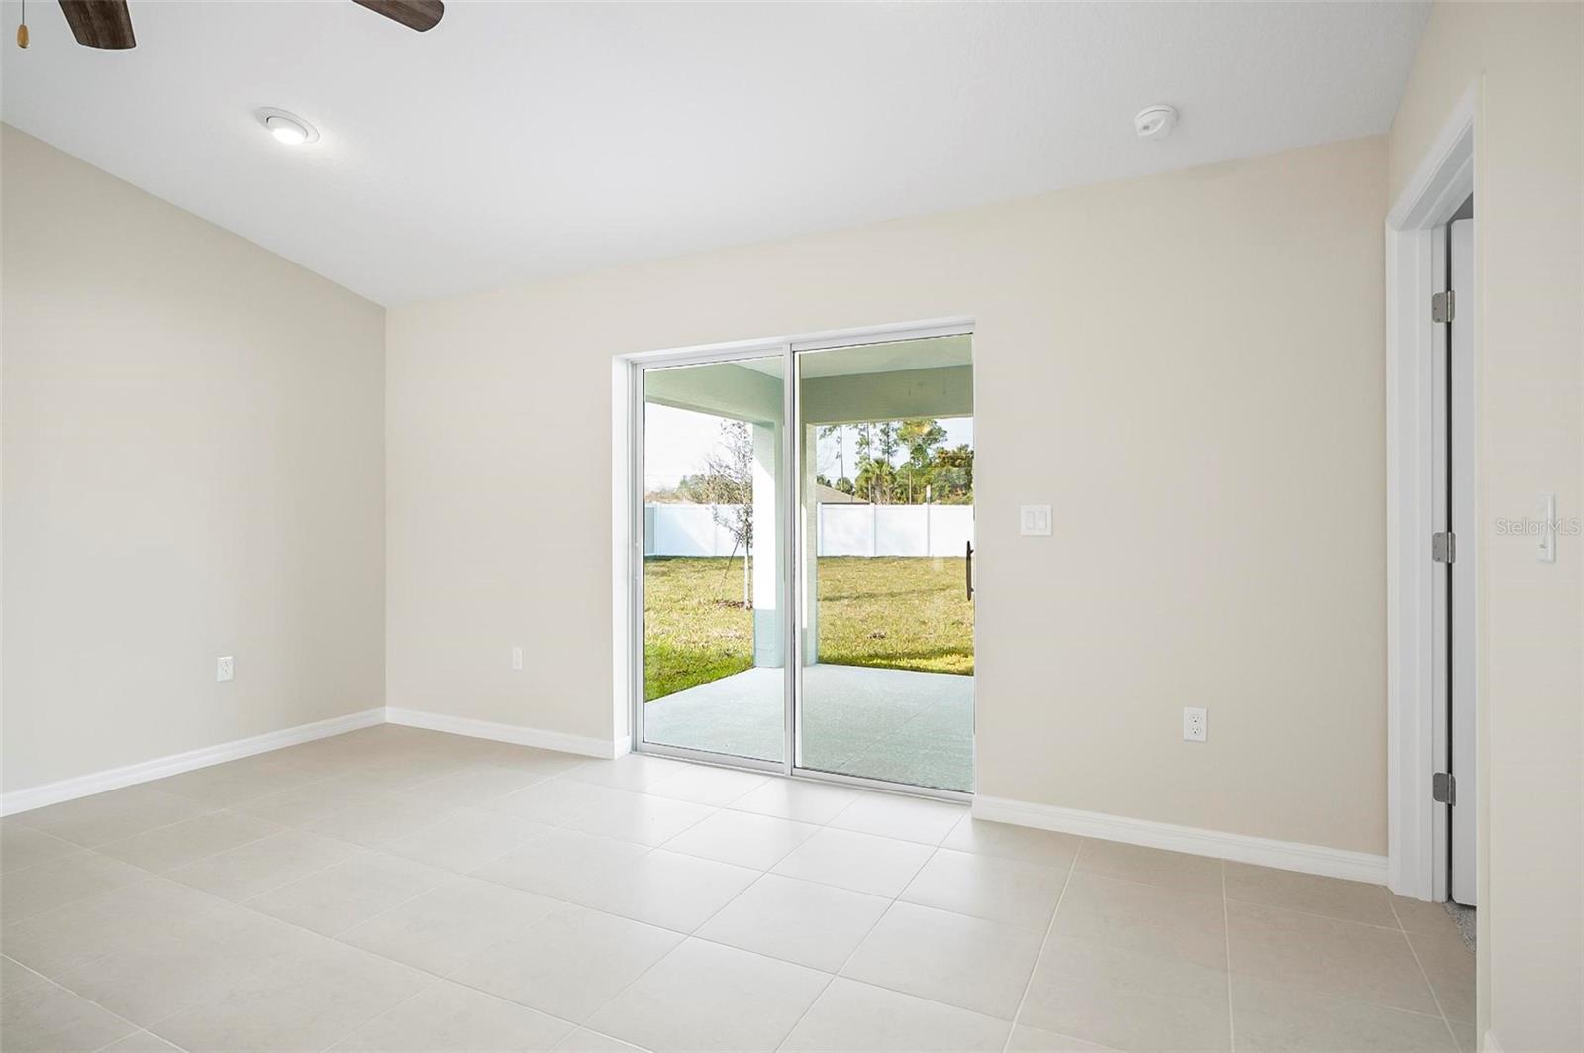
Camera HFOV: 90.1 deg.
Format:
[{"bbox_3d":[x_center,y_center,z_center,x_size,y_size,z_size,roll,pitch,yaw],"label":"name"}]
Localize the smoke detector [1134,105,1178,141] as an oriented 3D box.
[{"bbox_3d":[1.174,-1.300,2.548,0.132,0.045,0.132,0,-11,27],"label":"smoke detector"}]

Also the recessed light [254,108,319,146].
[{"bbox_3d":[-1.930,-1.520,3.030,0.205,0.030,0.205,0,-11,27],"label":"recessed light"}]

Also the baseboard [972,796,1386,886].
[{"bbox_3d":[1.317,1.106,2.836,1.330,0.093,0.016,0,0,27],"label":"baseboard"}]

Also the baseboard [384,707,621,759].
[{"bbox_3d":[-1.642,1.118,4.329,1.715,0.093,0.016,0,0,27],"label":"baseboard"}]

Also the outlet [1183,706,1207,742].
[{"bbox_3d":[1.421,0.697,2.783,0.070,0.114,0.010,0,0,27],"label":"outlet"}]

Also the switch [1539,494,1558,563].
[{"bbox_3d":[1.336,0.002,1.396,0.012,0.116,0.070,0,0,27],"label":"switch"}]

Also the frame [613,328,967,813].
[{"bbox_3d":[0.007,0.156,3.715,1.800,2.000,0.110,0,0,27],"label":"frame"}]

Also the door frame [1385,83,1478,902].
[{"bbox_3d":[1.747,0.095,2.075,0.140,2.115,0.955,0,0,27],"label":"door frame"}]

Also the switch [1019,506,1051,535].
[{"bbox_3d":[0.935,-0.022,3.027,0.115,0.116,0.012,0,0,27],"label":"switch"}]

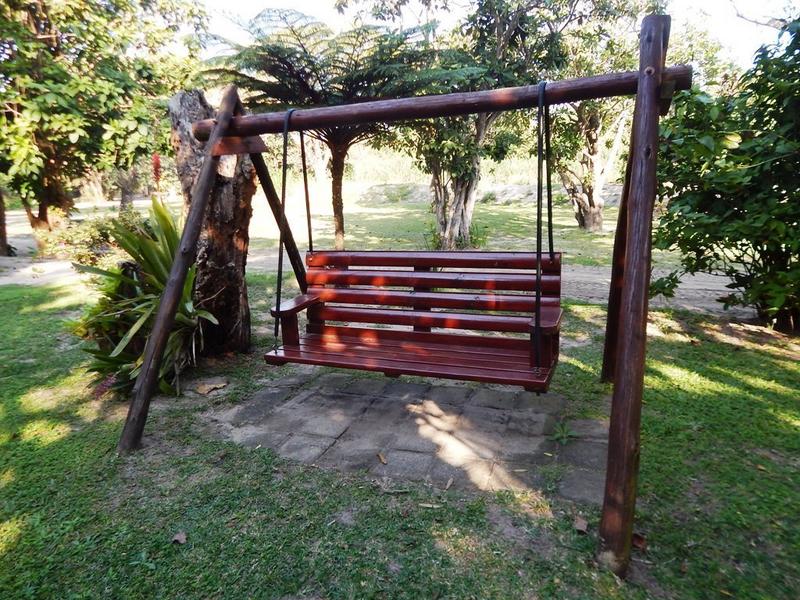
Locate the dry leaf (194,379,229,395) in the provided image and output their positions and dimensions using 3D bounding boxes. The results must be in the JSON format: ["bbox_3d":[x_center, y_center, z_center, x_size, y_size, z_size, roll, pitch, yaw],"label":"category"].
[{"bbox_3d":[-1.331,0.609,3.732,0.240,0.050,0.180,-6,14,-20],"label":"dry leaf"}]

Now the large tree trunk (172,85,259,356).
[{"bbox_3d":[-1.584,-0.641,4.563,0.580,2.129,0.550,-5,13,-18],"label":"large tree trunk"}]

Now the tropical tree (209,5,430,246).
[{"bbox_3d":[-1.401,-3.202,10.741,4.150,4.383,4.150,-3,13,-7],"label":"tropical tree"}]

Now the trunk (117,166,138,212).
[{"bbox_3d":[-10.519,-4.143,20.551,0.650,1.950,0.650,-7,14,-26],"label":"trunk"}]

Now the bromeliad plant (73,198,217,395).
[{"bbox_3d":[-1.896,-0.090,4.026,0.950,1.301,0.950,-7,14,-25],"label":"bromeliad plant"}]

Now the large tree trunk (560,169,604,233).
[{"bbox_3d":[4.875,-2.658,14.238,1.015,1.653,0.800,3,13,18],"label":"large tree trunk"}]

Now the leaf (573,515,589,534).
[{"bbox_3d":[0.743,0.932,2.186,0.070,0.030,0.090,4,14,20],"label":"leaf"}]

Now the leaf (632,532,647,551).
[{"bbox_3d":[0.929,0.953,2.079,0.075,0.030,0.090,5,14,26],"label":"leaf"}]

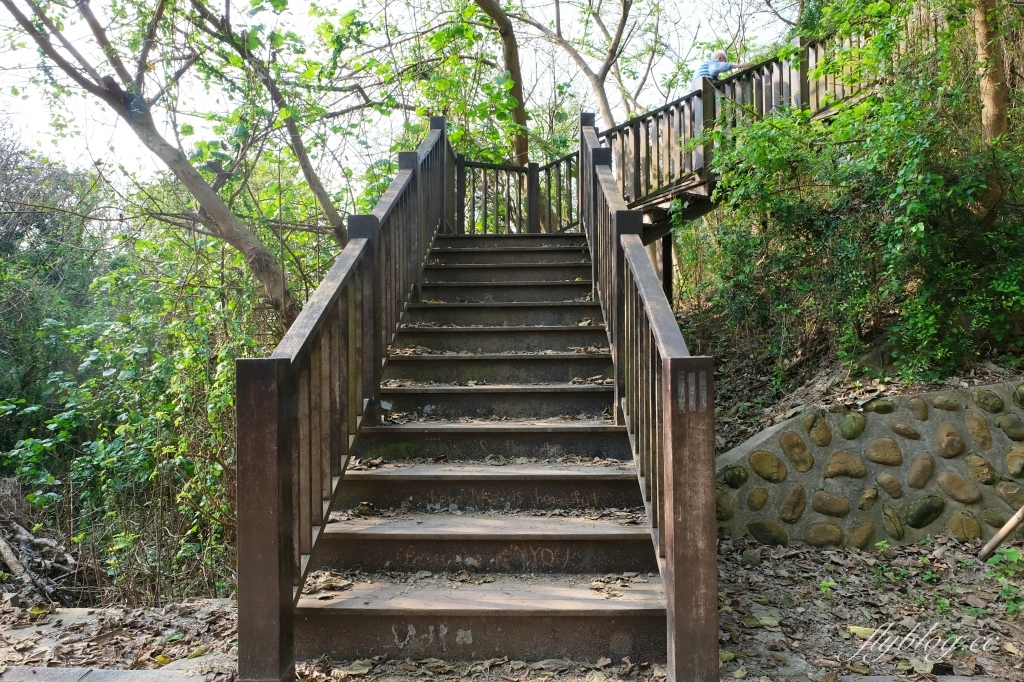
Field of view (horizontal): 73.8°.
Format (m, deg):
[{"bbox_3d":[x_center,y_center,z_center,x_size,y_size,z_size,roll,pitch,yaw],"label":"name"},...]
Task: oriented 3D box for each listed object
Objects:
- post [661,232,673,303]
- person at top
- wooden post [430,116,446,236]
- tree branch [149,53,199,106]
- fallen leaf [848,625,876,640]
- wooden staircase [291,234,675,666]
[{"bbox_3d":[1.572,-0.713,6.900,0.100,0.900,0.100,-1,-1,2],"label":"post"},{"bbox_3d":[2.093,-2.268,6.988,0.620,1.420,0.450,0,-1,-22],"label":"person at top"},{"bbox_3d":[-0.665,-1.484,6.154,0.127,1.090,0.127,-1,-1,2],"label":"wooden post"},{"bbox_3d":[-2.397,-1.860,4.850,0.065,0.500,0.065,37,-12,0],"label":"tree branch"},{"bbox_3d":[1.339,1.101,2.606,0.100,0.025,0.070,-1,-1,2],"label":"fallen leaf"},{"bbox_3d":[-0.064,0.093,4.263,1.350,2.105,3.718,-1,-1,2],"label":"wooden staircase"}]

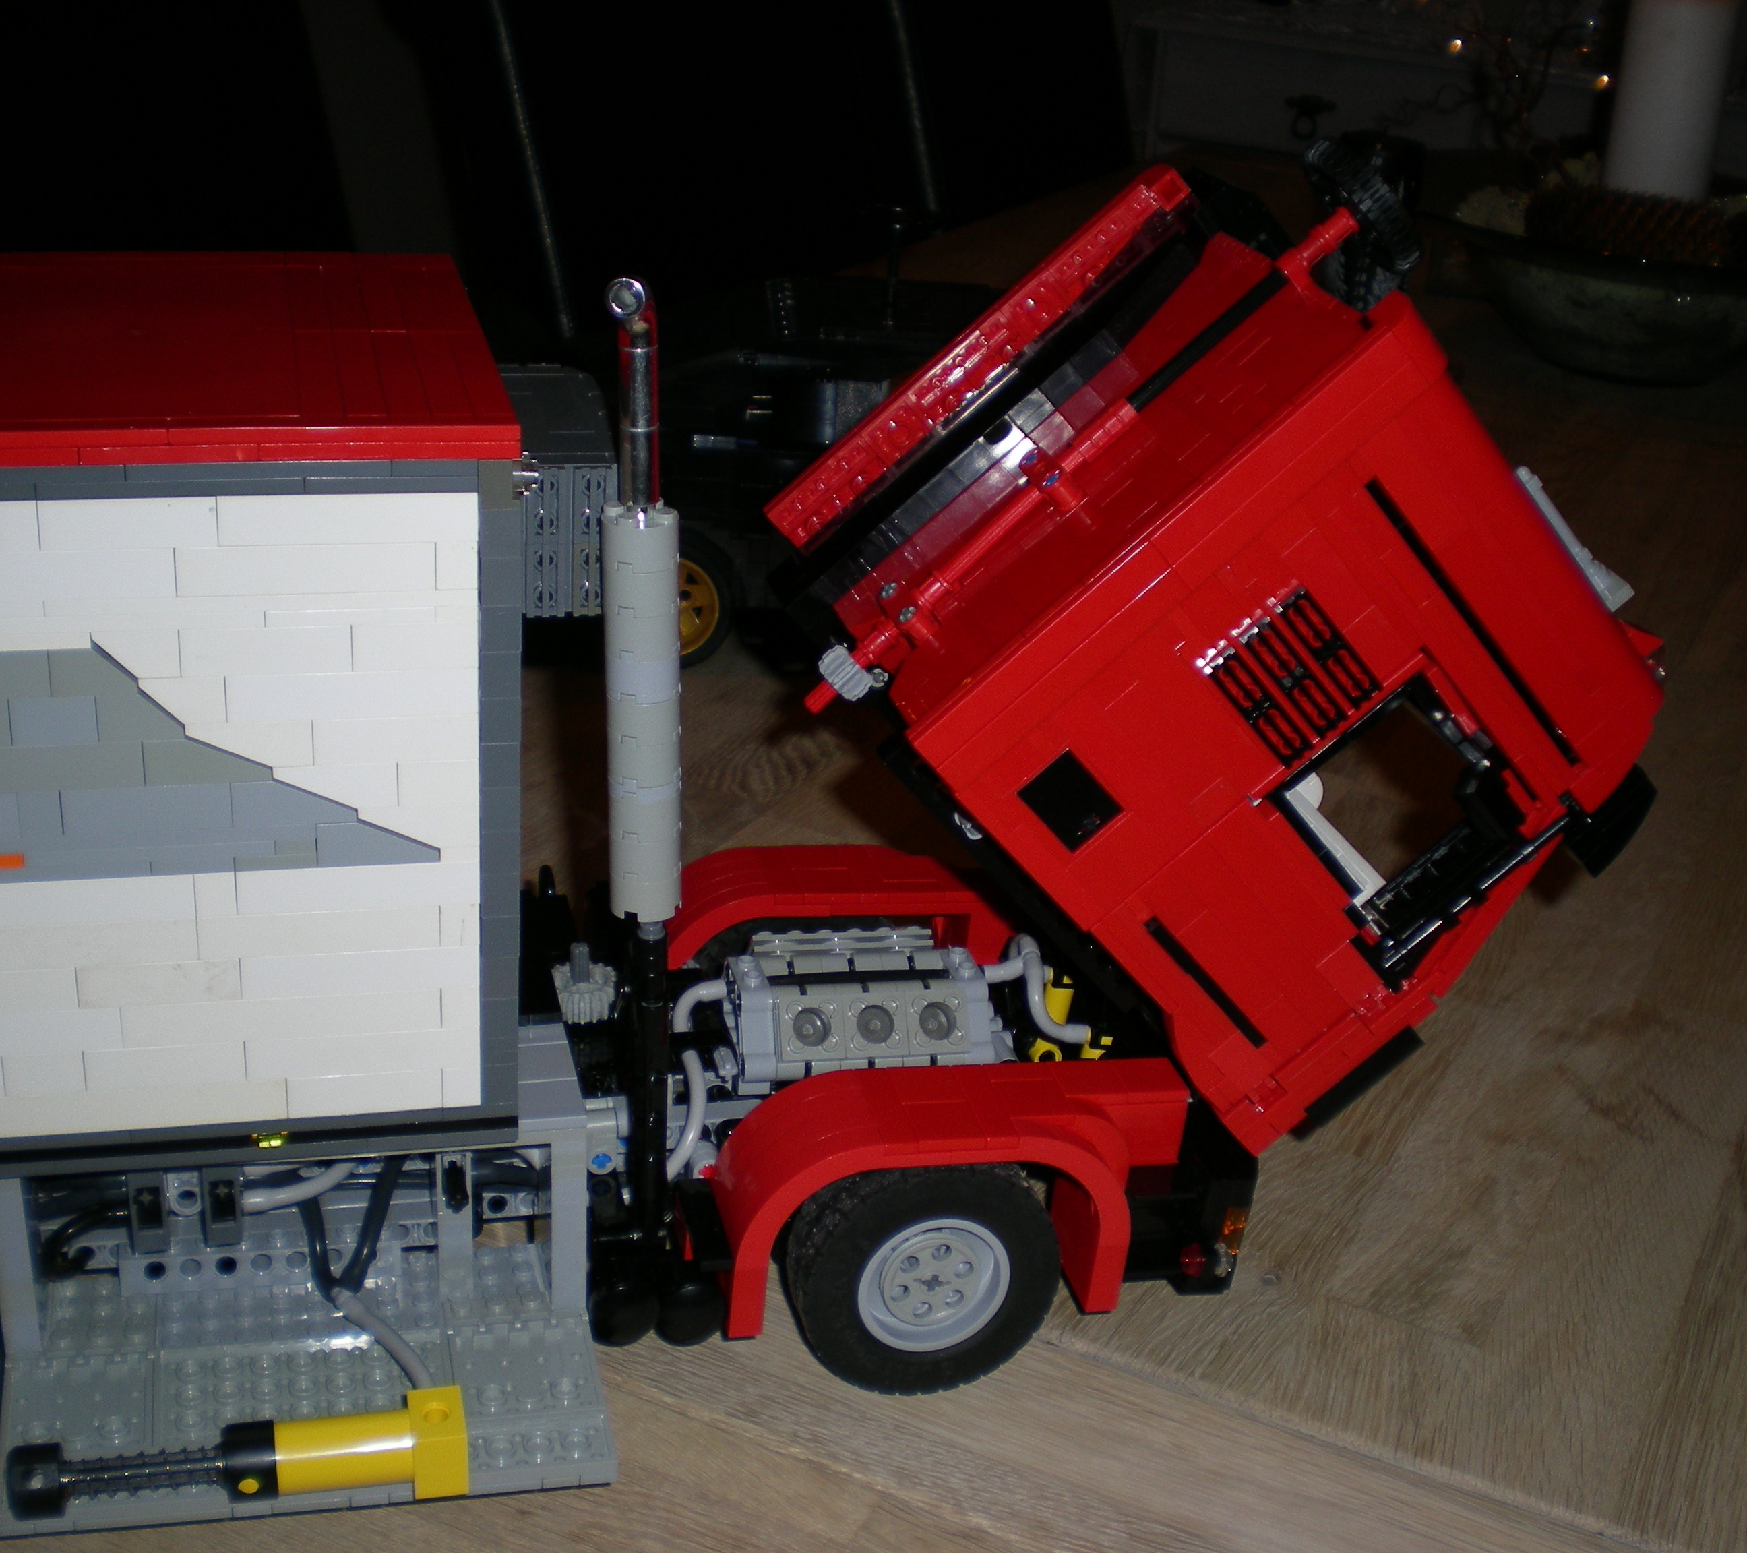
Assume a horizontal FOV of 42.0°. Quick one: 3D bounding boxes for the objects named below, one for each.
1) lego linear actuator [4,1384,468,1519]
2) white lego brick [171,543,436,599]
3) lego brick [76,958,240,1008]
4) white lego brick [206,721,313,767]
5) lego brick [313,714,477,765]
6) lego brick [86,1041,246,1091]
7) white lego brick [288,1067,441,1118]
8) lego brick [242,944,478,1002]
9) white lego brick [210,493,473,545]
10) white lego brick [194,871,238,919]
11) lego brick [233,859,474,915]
[{"bbox_3d":[-0.130,0.143,0.470,0.091,0.016,0.016,-2,26,-15],"label":"lego linear actuator"},{"bbox_3d":[-0.109,-0.041,0.437,0.048,0.010,0.008,-2,23,-14],"label":"white lego brick"},{"bbox_3d":[-0.145,0.041,0.463,0.032,0.010,0.008,-2,23,-14],"label":"lego brick"},{"bbox_3d":[-0.124,-0.008,0.452,0.024,0.010,0.008,-2,22,-13],"label":"white lego brick"},{"bbox_3d":[-0.096,-0.009,0.455,0.032,0.010,0.008,-2,23,-14],"label":"lego brick"},{"bbox_3d":[-0.147,0.059,0.473,0.032,0.010,0.008,-2,22,-13],"label":"lego brick"},{"bbox_3d":[-0.108,0.066,0.483,0.032,0.010,0.008,-2,23,-14],"label":"white lego brick"},{"bbox_3d":[-0.106,0.038,0.471,0.048,0.010,0.008,-2,23,-14],"label":"lego brick"},{"bbox_3d":[-0.100,-0.051,0.435,0.048,0.010,0.008,-2,23,-14],"label":"white lego brick"},{"bbox_3d":[-0.132,0.022,0.457,0.008,0.010,0.008,-2,23,-14],"label":"white lego brick"},{"bbox_3d":[-0.106,0.021,0.468,0.048,0.010,0.008,-2,22,-13],"label":"lego brick"}]

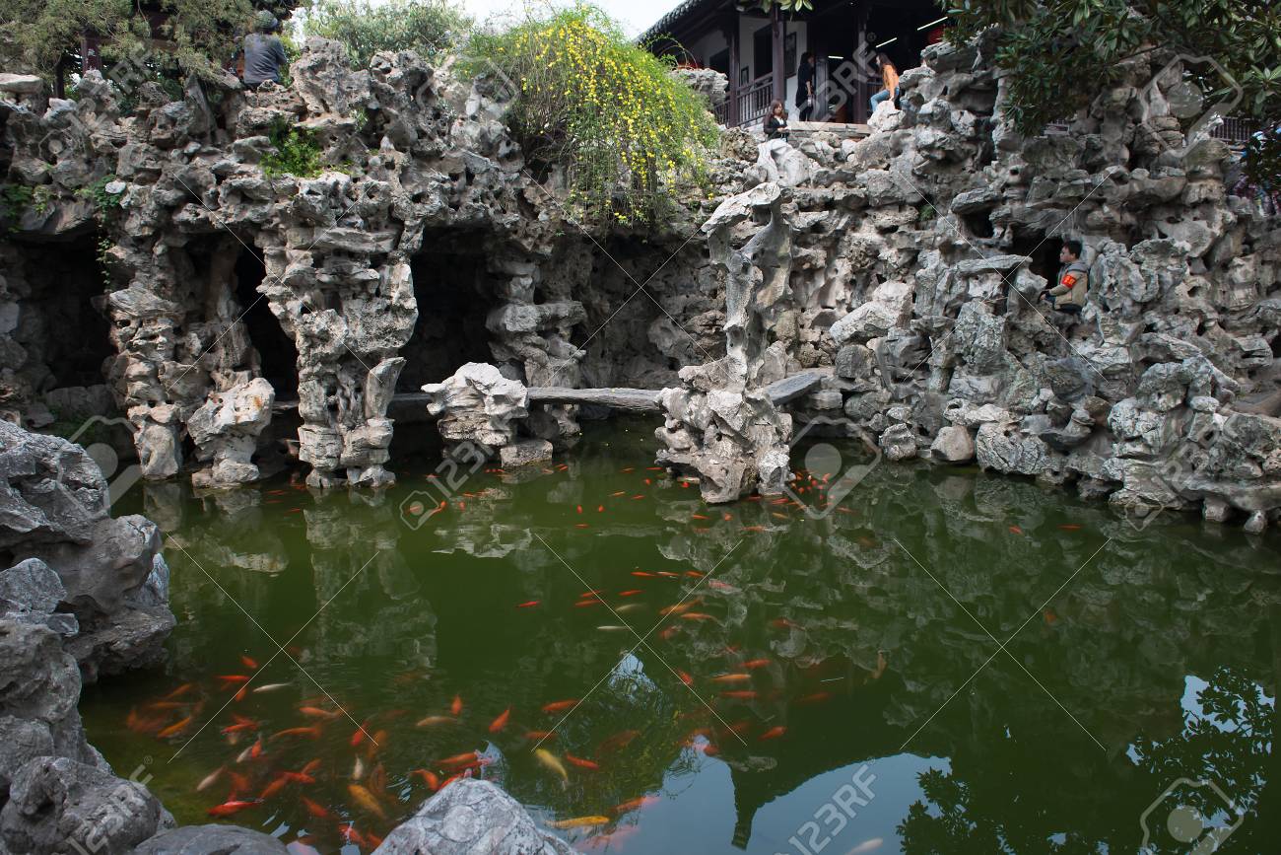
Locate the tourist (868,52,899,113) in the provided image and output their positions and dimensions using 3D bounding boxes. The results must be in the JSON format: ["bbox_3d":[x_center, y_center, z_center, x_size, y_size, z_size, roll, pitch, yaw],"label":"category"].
[{"bbox_3d":[4.812,-6.760,16.900,0.580,1.200,0.450,-2,10,-5],"label":"tourist"}]

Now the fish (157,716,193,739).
[{"bbox_3d":[-2.511,1.613,4.612,0.065,0.075,0.230,3,9,22],"label":"fish"}]

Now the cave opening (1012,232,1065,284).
[{"bbox_3d":[4.990,-2.118,10.700,0.700,0.680,0.600,4,10,30],"label":"cave opening"}]

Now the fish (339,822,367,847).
[{"bbox_3d":[-1.170,1.656,3.474,0.207,0.050,0.045,7,13,41],"label":"fish"}]

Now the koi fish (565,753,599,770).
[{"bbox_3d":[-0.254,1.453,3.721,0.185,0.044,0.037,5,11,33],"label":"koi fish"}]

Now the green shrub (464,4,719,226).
[{"bbox_3d":[-0.595,-4.146,11.700,3.300,2.700,1.600,-1,10,0],"label":"green shrub"}]

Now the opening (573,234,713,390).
[{"bbox_3d":[0.022,-1.683,12.600,1.950,2.250,1.200,-1,9,0],"label":"opening"}]

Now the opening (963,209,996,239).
[{"bbox_3d":[4.239,-2.546,10.700,0.400,0.360,0.380,2,10,18],"label":"opening"}]

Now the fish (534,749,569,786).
[{"bbox_3d":[-0.434,1.647,4.143,0.085,0.085,0.320,-6,10,-29],"label":"fish"}]

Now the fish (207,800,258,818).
[{"bbox_3d":[-1.756,1.633,3.689,0.200,0.058,0.050,-4,10,-16],"label":"fish"}]

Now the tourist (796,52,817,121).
[{"bbox_3d":[3.618,-7.321,18.600,0.400,1.600,0.450,-1,10,0],"label":"tourist"}]

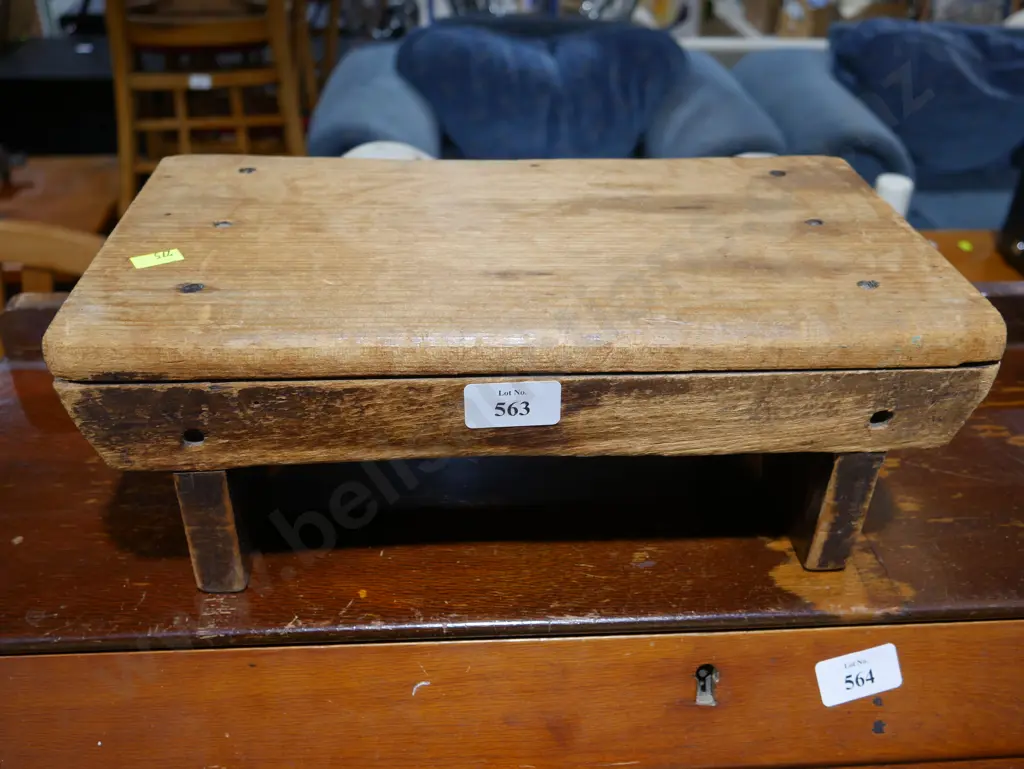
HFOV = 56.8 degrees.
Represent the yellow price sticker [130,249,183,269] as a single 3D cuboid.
[{"bbox_3d":[-0.154,-0.054,0.411,0.021,0.001,0.012,-18,39,-28],"label":"yellow price sticker"}]

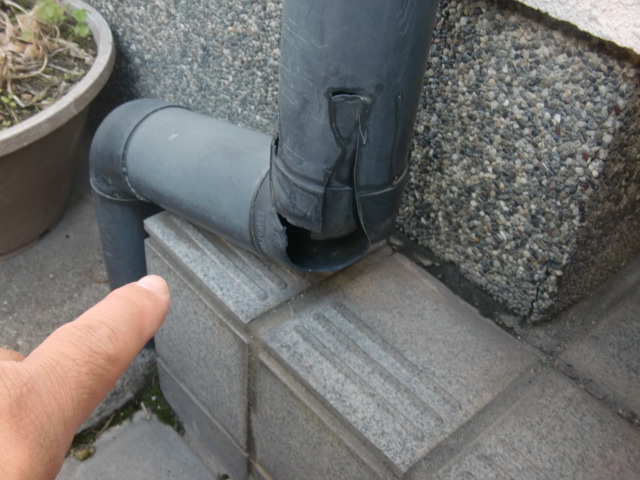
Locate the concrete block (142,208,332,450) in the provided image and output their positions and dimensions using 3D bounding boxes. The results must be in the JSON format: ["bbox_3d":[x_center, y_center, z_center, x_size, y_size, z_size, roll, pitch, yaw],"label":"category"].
[{"bbox_3d":[-0.054,0.063,0.672,0.150,0.177,0.150,-27,50,-33],"label":"concrete block"}]

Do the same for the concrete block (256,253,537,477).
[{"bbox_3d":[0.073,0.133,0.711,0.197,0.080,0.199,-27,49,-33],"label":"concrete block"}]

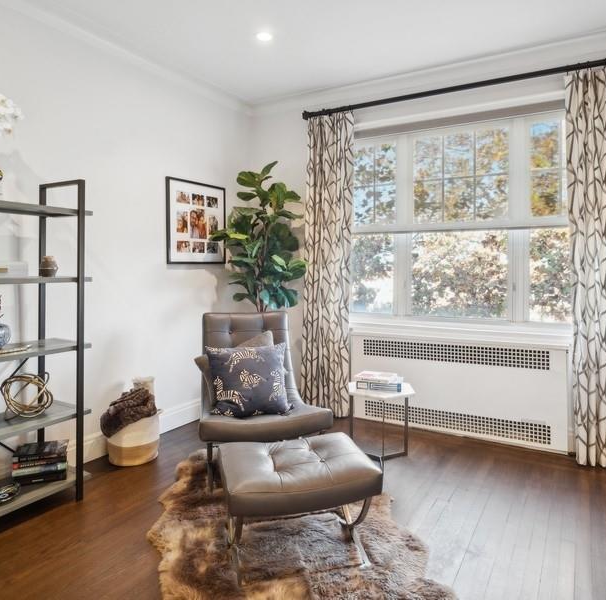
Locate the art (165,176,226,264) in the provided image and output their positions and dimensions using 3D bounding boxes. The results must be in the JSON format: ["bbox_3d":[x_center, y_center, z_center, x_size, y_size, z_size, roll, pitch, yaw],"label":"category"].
[{"bbox_3d":[-0.869,-0.633,3.733,0.030,0.675,0.700,2,4,28],"label":"art"}]

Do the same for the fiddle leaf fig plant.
[{"bbox_3d":[-0.310,-0.058,3.600,0.740,2.060,0.680,0,3,-6],"label":"fiddle leaf fig plant"}]

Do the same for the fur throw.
[{"bbox_3d":[-1.117,0.714,2.880,0.330,0.280,0.280,-2,4,-30],"label":"fur throw"}]

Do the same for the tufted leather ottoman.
[{"bbox_3d":[-0.036,0.893,2.110,0.660,0.390,0.520,-1,3,-15],"label":"tufted leather ottoman"}]

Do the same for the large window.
[{"bbox_3d":[1.120,-0.589,3.416,1.600,1.450,0.100,2,4,28],"label":"large window"}]

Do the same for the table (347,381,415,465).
[{"bbox_3d":[0.510,0.803,2.940,0.420,0.455,0.440,0,3,0],"label":"table"}]

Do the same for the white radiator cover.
[{"bbox_3d":[1.115,0.640,3.418,1.570,0.710,0.150,2,4,28],"label":"white radiator cover"}]

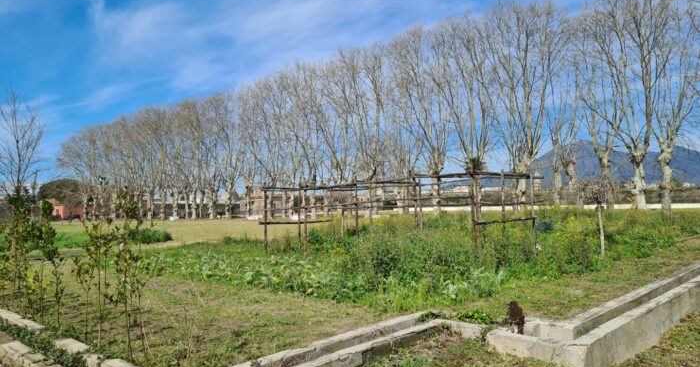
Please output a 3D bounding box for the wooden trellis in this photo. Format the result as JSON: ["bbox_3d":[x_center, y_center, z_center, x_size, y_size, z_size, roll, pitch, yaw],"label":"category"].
[{"bbox_3d":[1.098,0.975,15.504,3.000,2.150,8.000,0,-3,-45],"label":"wooden trellis"}]

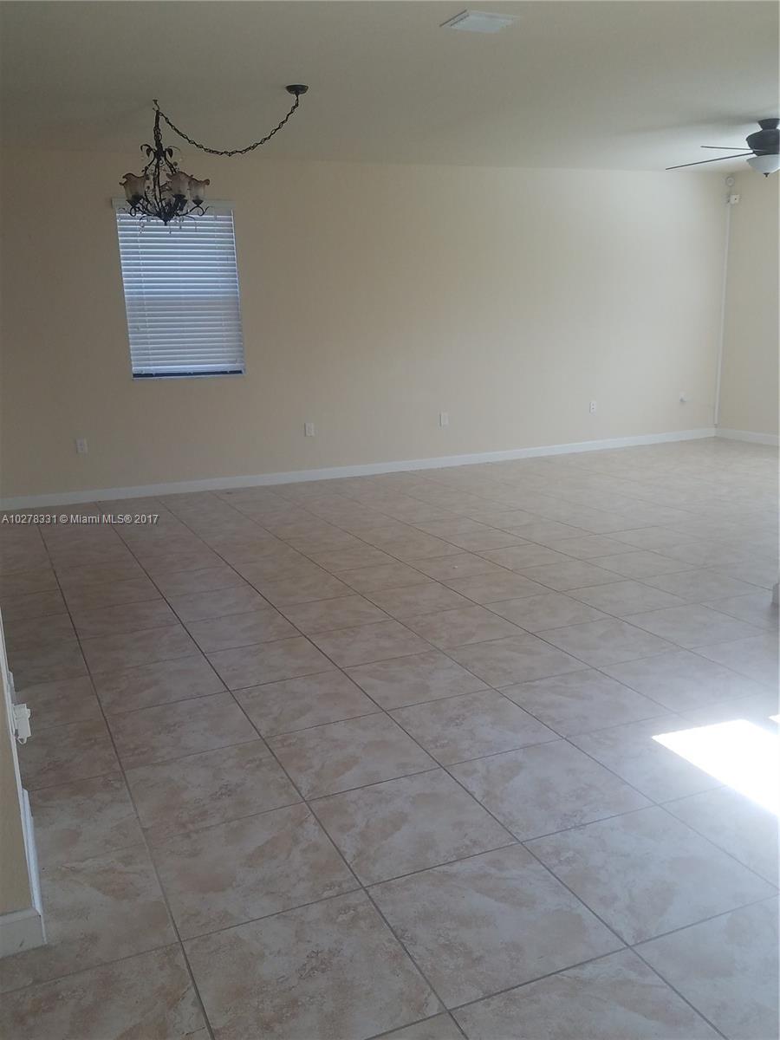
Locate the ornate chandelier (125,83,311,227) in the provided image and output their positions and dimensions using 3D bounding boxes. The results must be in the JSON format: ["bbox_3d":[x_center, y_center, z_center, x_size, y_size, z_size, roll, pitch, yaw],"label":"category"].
[{"bbox_3d":[-1.103,-2.245,4.863,1.270,0.740,0.570,1,15,12],"label":"ornate chandelier"}]

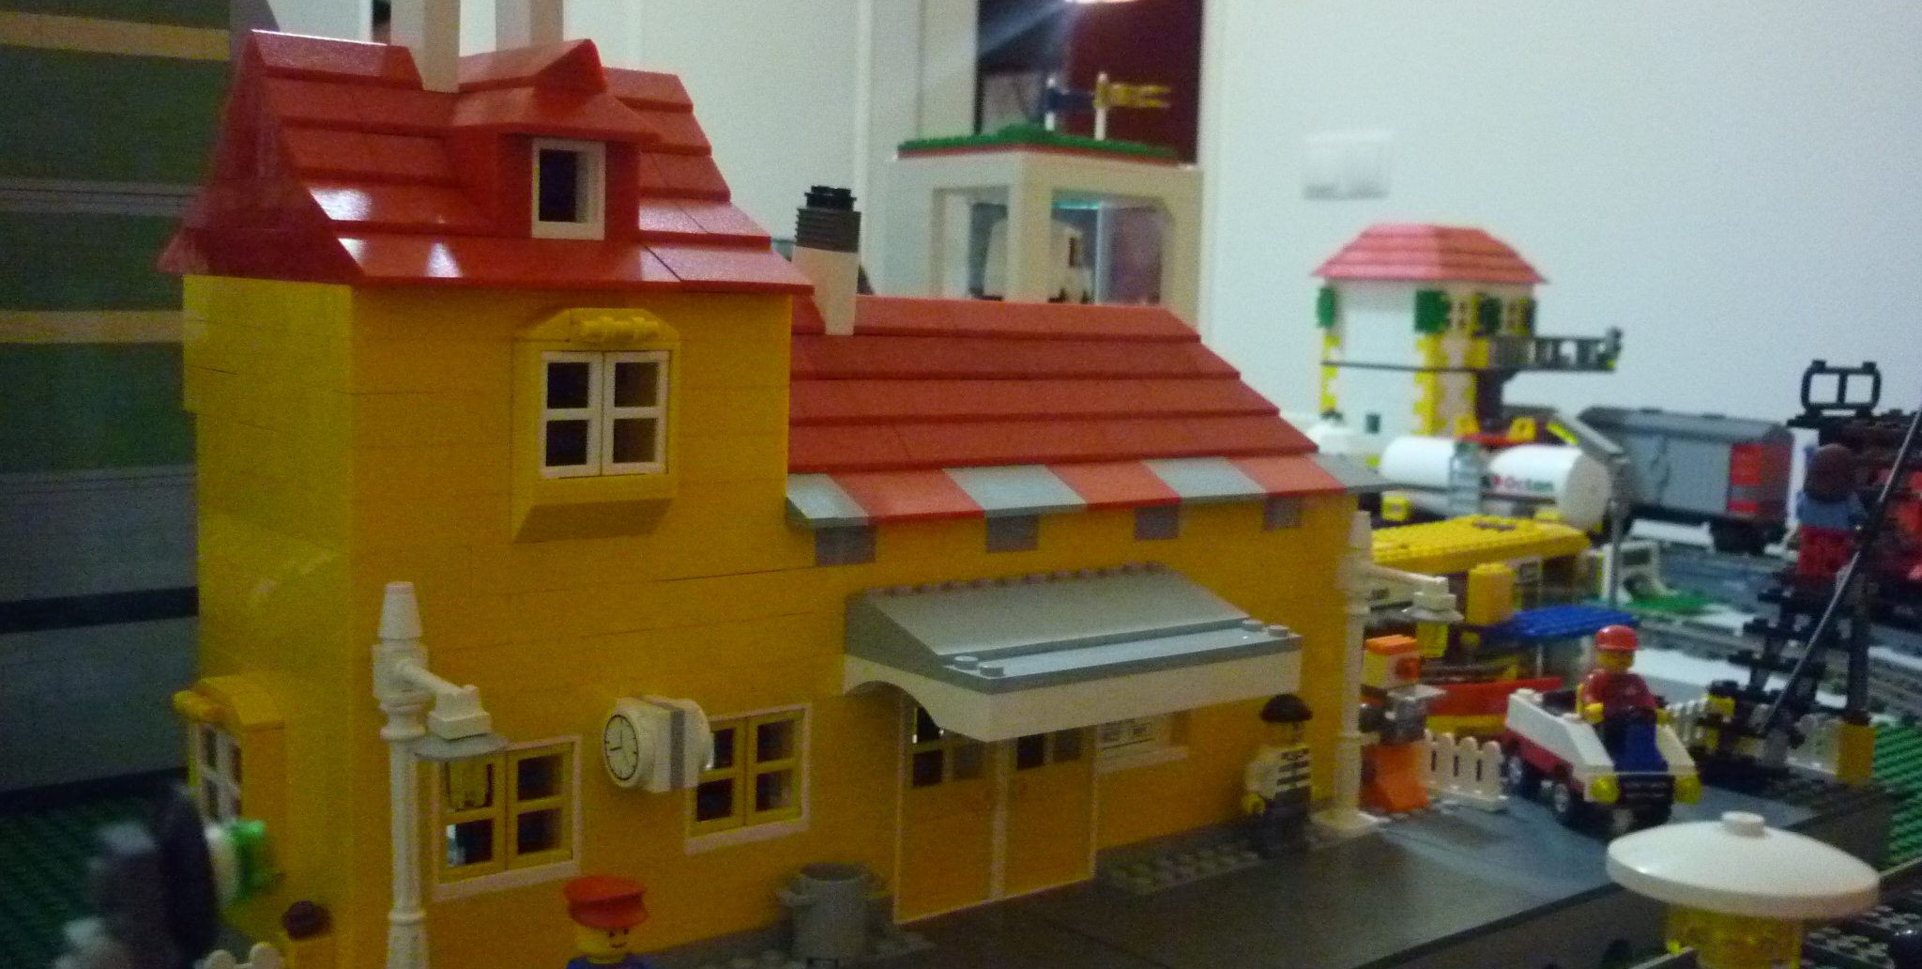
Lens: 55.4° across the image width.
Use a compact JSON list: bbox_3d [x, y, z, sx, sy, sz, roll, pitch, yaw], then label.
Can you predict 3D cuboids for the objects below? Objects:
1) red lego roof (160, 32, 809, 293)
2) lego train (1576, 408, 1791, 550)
[{"bbox_3d":[-0.104,-0.068,0.396,0.096,0.050,0.115,-3,8,-39],"label":"red lego roof"},{"bbox_3d":[0.524,-0.005,1.336,0.048,0.088,0.150,-3,8,-39],"label":"lego train"}]

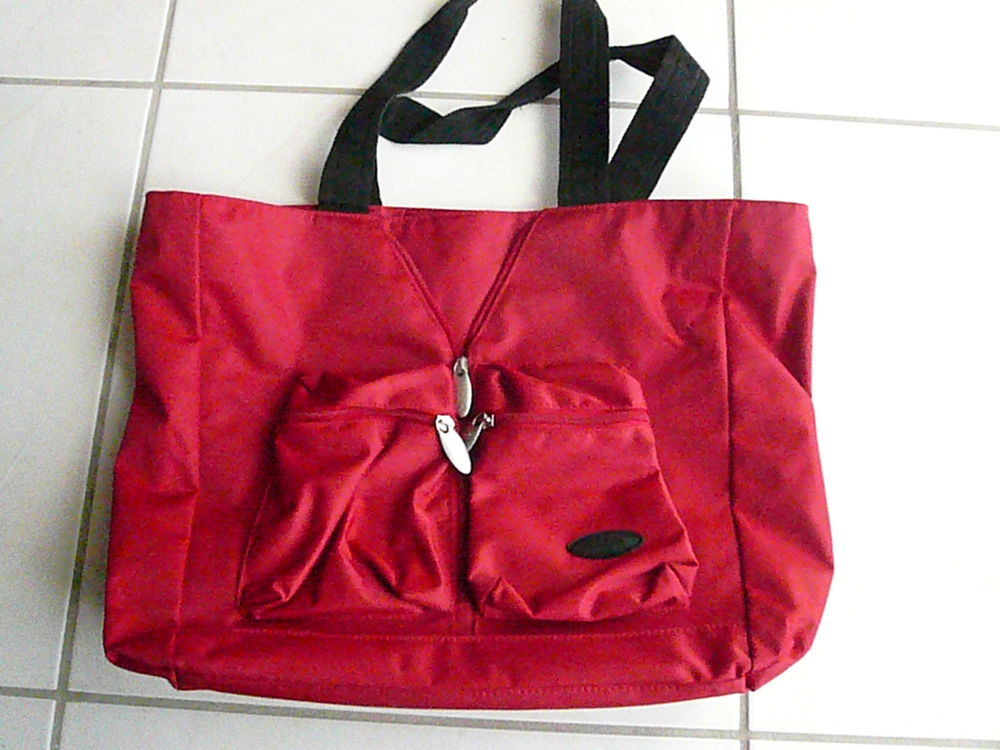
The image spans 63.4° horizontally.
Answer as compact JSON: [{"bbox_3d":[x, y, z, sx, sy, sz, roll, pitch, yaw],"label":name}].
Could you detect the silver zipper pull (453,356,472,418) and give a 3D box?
[{"bbox_3d":[-0.021,0.007,0.454,0.009,0.004,0.036,-7,77,17],"label":"silver zipper pull"}]

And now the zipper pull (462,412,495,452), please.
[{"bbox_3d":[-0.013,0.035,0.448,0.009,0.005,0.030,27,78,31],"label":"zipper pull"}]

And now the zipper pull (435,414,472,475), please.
[{"bbox_3d":[-0.025,0.038,0.442,0.009,0.004,0.036,-22,79,-5],"label":"zipper pull"}]

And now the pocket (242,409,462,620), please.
[{"bbox_3d":[-0.083,0.073,0.448,0.117,0.030,0.110,-1,78,0],"label":"pocket"}]

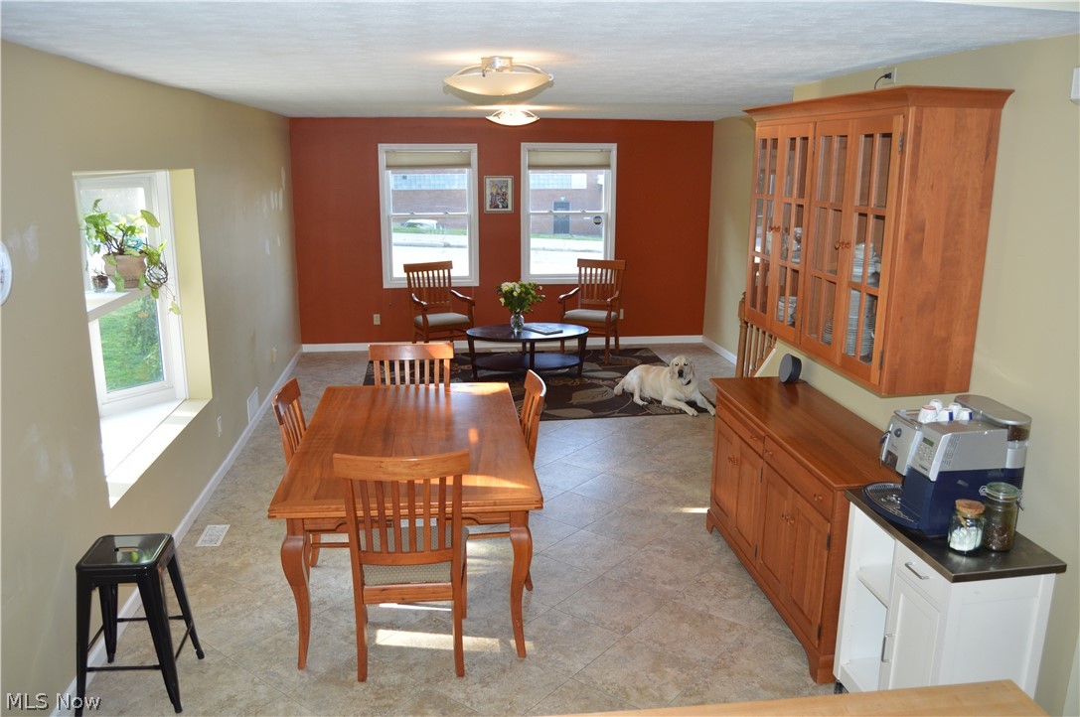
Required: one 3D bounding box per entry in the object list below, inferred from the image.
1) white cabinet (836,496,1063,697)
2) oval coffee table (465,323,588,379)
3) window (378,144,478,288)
[{"bbox_3d":[1.406,0.989,2.898,0.402,0.856,0.653,-2,14,-7],"label":"white cabinet"},{"bbox_3d":[-0.111,-0.033,7.740,1.167,0.465,0.735,-1,14,-4],"label":"oval coffee table"},{"bbox_3d":[-1.168,-1.509,8.613,1.023,1.512,0.100,-2,14,-7],"label":"window"}]

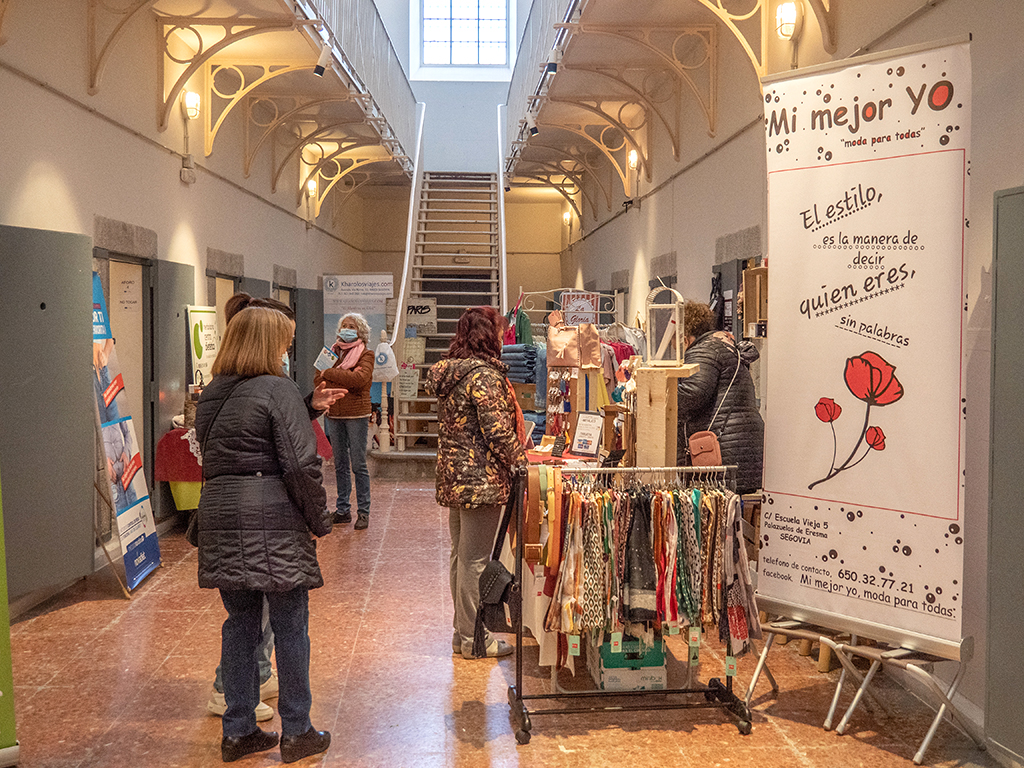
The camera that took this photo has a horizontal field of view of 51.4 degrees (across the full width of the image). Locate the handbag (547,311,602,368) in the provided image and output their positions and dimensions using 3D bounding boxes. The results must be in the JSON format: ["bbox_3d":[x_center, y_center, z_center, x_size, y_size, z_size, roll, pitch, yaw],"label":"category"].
[{"bbox_3d":[0.381,-0.271,6.495,0.330,0.350,0.160,0,3,3],"label":"handbag"}]

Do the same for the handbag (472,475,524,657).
[{"bbox_3d":[-0.051,0.693,4.068,0.180,0.690,0.150,2,4,30],"label":"handbag"}]

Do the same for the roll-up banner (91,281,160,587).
[{"bbox_3d":[-2.395,0.242,6.193,0.200,1.850,0.800,-12,4,-4],"label":"roll-up banner"}]

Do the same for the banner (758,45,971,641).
[{"bbox_3d":[1.265,-0.115,3.929,0.160,2.120,0.850,-3,5,-42],"label":"banner"}]

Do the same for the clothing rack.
[{"bbox_3d":[0.440,0.803,4.095,0.880,0.980,0.470,0,3,-6],"label":"clothing rack"}]

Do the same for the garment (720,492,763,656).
[{"bbox_3d":[0.875,0.730,4.081,0.160,0.630,0.180,0,3,-6],"label":"garment"}]

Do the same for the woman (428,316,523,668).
[{"bbox_3d":[-0.166,0.444,4.875,0.380,1.595,0.460,-2,4,-28],"label":"woman"}]

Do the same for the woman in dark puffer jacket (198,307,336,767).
[{"bbox_3d":[-0.873,0.516,3.777,0.460,1.580,0.350,2,4,33],"label":"woman in dark puffer jacket"}]

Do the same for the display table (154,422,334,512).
[{"bbox_3d":[-1.920,0.691,7.655,1.150,0.780,0.950,0,3,0],"label":"display table"}]

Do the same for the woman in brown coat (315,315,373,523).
[{"bbox_3d":[-1.254,0.254,7.999,0.460,1.600,0.360,1,4,20],"label":"woman in brown coat"}]

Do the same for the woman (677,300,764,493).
[{"bbox_3d":[1.087,0.391,5.533,0.480,1.620,0.500,3,4,37],"label":"woman"}]

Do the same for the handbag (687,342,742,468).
[{"bbox_3d":[0.998,0.107,5.316,0.260,0.620,0.170,1,4,14],"label":"handbag"}]

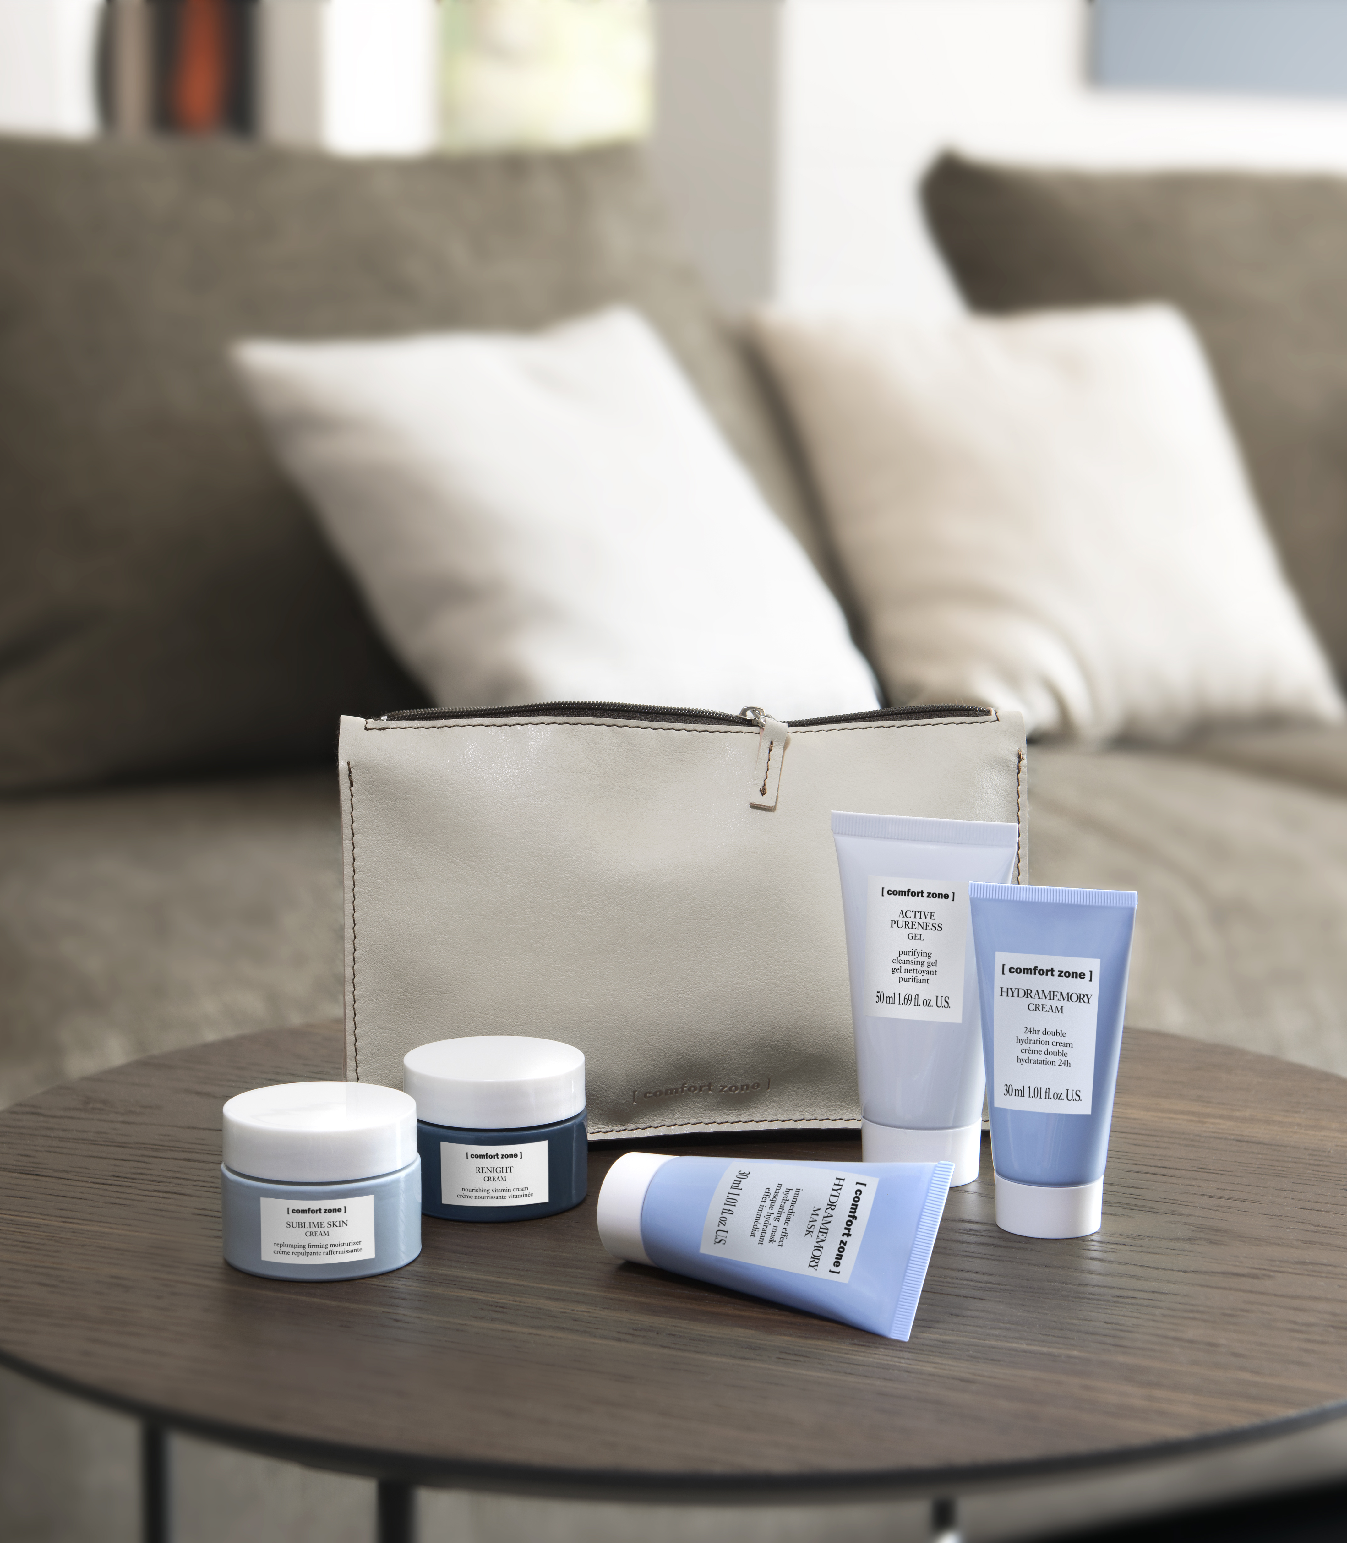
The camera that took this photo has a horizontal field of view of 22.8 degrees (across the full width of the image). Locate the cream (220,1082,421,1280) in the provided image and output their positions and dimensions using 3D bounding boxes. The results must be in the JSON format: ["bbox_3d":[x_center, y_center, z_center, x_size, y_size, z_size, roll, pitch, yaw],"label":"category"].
[{"bbox_3d":[-0.097,0.112,0.923,0.055,0.041,0.055,-1,9,-4],"label":"cream"}]

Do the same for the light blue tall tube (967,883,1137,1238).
[{"bbox_3d":[0.107,0.081,0.946,0.048,0.097,0.030,3,9,16],"label":"light blue tall tube"}]

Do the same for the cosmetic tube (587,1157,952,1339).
[{"bbox_3d":[0.028,0.121,0.886,0.097,0.048,0.030,3,-22,37],"label":"cosmetic tube"}]

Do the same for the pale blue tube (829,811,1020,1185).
[{"bbox_3d":[0.075,0.067,0.999,0.058,0.107,0.035,4,10,22],"label":"pale blue tube"}]

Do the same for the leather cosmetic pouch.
[{"bbox_3d":[0.003,0.045,1.048,0.213,0.135,0.040,0,9,-2],"label":"leather cosmetic pouch"}]

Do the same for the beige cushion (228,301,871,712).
[{"bbox_3d":[-0.087,-0.193,2.650,0.420,0.420,0.150,-10,-26,-41],"label":"beige cushion"}]

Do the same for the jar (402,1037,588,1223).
[{"bbox_3d":[-0.052,0.104,0.976,0.055,0.041,0.055,0,9,-3],"label":"jar"}]

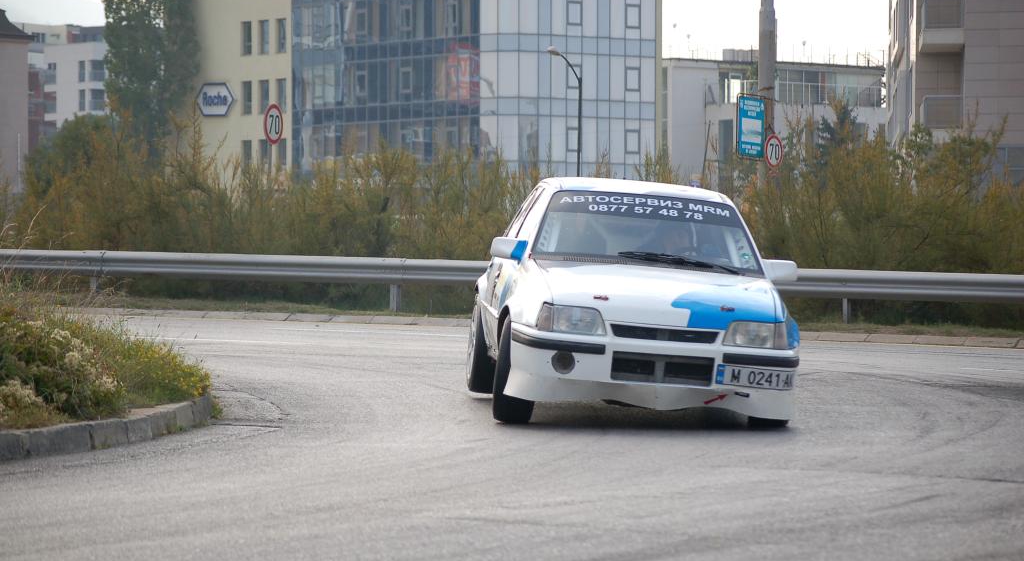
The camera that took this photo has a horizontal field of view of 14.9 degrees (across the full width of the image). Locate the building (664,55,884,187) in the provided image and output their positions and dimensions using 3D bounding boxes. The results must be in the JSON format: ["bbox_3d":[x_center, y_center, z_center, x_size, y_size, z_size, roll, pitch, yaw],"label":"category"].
[{"bbox_3d":[13.300,-7.000,260.000,19.000,15.000,13.000,0,0,-38],"label":"building"}]

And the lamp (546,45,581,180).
[{"bbox_3d":[2.000,-4.184,148.000,1.700,9.370,0.400,0,0,37],"label":"lamp"}]

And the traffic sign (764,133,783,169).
[{"bbox_3d":[4.672,-2.297,70.000,0.050,0.620,0.620,0,0,37],"label":"traffic sign"}]

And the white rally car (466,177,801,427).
[{"bbox_3d":[0.675,0.095,23.350,1.690,1.400,4.000,3,0,-4],"label":"white rally car"}]

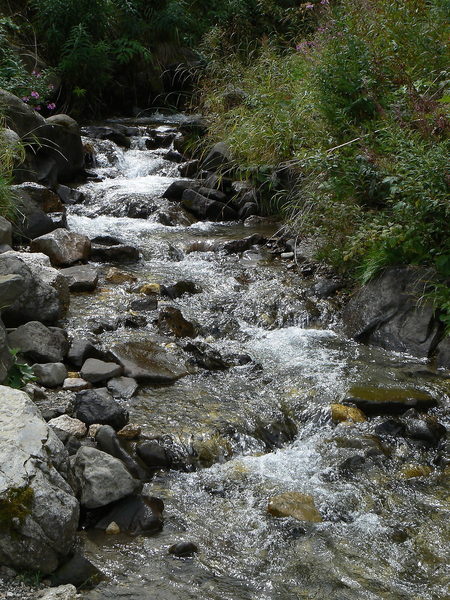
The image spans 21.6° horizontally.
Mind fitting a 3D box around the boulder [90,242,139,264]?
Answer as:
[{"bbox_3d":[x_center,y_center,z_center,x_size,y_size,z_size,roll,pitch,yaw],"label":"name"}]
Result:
[{"bbox_3d":[-0.803,-0.339,8.600,0.350,0.140,0.250,0,12,0],"label":"boulder"}]

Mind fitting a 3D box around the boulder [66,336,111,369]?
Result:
[{"bbox_3d":[-0.845,0.325,7.300,0.273,0.175,0.240,0,12,0],"label":"boulder"}]

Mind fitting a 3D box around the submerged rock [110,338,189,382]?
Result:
[{"bbox_3d":[-0.386,0.305,6.000,0.350,0.151,0.280,-3,13,-15],"label":"submerged rock"}]

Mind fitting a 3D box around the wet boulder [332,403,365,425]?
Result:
[{"bbox_3d":[0.665,0.621,6.352,0.194,0.110,0.165,0,12,0],"label":"wet boulder"}]

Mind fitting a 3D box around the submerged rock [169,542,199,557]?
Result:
[{"bbox_3d":[-0.176,1.068,5.002,0.127,0.070,0.095,0,12,0],"label":"submerged rock"}]

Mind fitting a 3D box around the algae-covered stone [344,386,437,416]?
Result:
[{"bbox_3d":[0.768,0.477,5.501,0.401,0.107,0.201,0,12,0],"label":"algae-covered stone"}]

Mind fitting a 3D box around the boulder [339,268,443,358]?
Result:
[{"bbox_3d":[0.901,0.063,6.400,0.483,0.478,0.362,0,12,0],"label":"boulder"}]

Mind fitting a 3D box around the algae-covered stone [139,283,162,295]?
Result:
[{"bbox_3d":[-0.554,-0.075,8.652,0.161,0.085,0.140,0,12,0],"label":"algae-covered stone"}]

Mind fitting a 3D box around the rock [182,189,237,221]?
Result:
[{"bbox_3d":[-0.109,-0.686,8.450,0.381,0.216,0.266,0,12,0],"label":"rock"}]

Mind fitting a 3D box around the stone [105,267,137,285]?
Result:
[{"bbox_3d":[-0.789,-0.175,8.902,0.242,0.120,0.200,0,12,0],"label":"stone"}]

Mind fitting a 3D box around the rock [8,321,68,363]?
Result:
[{"bbox_3d":[-1.029,0.232,6.500,0.340,0.210,0.270,0,12,0],"label":"rock"}]

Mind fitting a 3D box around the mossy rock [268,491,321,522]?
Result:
[{"bbox_3d":[0.282,0.845,4.752,0.209,0.100,0.146,0,12,0],"label":"mossy rock"}]

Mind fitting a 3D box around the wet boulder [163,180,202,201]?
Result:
[{"bbox_3d":[-0.308,-0.813,8.801,0.309,0.148,0.207,0,12,0],"label":"wet boulder"}]

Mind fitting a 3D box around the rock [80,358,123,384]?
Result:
[{"bbox_3d":[-0.728,0.422,6.950,0.248,0.140,0.200,0,12,0],"label":"rock"}]

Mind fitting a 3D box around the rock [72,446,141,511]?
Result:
[{"bbox_3d":[-0.469,0.706,4.700,0.248,0.205,0.211,0,12,0],"label":"rock"}]

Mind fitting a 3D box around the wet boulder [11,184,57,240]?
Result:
[{"bbox_3d":[-1.568,-0.712,9.700,0.420,0.400,0.400,0,12,0],"label":"wet boulder"}]

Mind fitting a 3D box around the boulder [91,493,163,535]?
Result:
[{"bbox_3d":[-0.377,0.855,4.652,0.267,0.113,0.213,0,12,0],"label":"boulder"}]

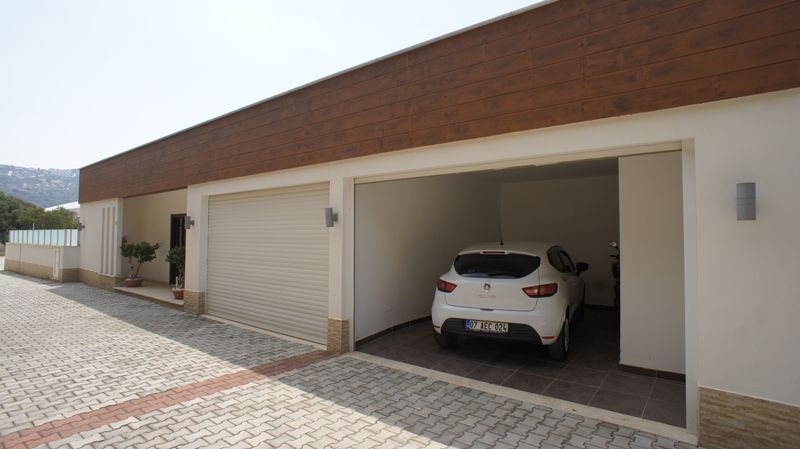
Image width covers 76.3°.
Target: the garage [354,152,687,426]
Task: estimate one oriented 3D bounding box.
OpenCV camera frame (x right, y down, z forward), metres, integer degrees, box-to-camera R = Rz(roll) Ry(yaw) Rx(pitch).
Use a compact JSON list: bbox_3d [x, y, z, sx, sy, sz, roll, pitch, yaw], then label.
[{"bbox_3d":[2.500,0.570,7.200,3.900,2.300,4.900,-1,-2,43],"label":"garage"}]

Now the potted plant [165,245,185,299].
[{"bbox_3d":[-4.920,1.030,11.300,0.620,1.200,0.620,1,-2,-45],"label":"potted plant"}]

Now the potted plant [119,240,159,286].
[{"bbox_3d":[-7.100,1.080,13.900,0.850,1.200,0.920,1,-2,-45],"label":"potted plant"}]

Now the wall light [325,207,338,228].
[{"bbox_3d":[-0.892,-0.092,6.660,0.180,0.260,0.115,1,-2,-45],"label":"wall light"}]

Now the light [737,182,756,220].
[{"bbox_3d":[2.345,-0.155,3.435,0.175,0.255,0.115,1,-2,-45],"label":"light"}]

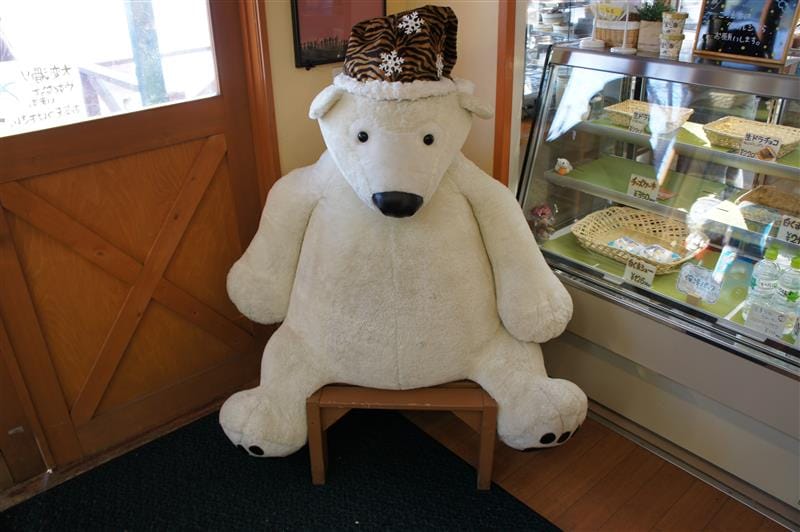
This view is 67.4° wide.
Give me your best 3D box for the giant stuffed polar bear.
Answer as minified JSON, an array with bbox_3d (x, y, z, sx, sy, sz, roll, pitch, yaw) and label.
[{"bbox_3d":[0.010,-0.058,1.851,1.140,1.360,0.620,0,27,0],"label":"giant stuffed polar bear"}]

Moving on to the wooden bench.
[{"bbox_3d":[0.007,0.477,1.965,0.565,0.345,0.320,0,27,0],"label":"wooden bench"}]

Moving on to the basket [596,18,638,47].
[{"bbox_3d":[0.764,-0.819,2.090,0.140,0.090,0.120,17,32,28],"label":"basket"}]

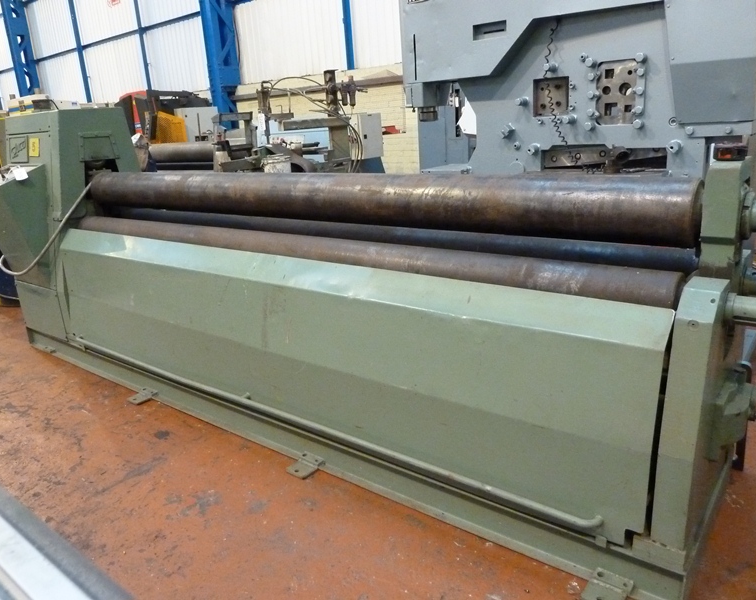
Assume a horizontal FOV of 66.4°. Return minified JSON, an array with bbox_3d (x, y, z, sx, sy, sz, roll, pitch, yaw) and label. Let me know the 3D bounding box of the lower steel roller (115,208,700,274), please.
[{"bbox_3d":[-0.349,-0.271,2.518,3.094,0.149,0.149,10,21,37],"label":"lower steel roller"}]

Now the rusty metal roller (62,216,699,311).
[{"bbox_3d":[-0.441,-0.201,2.413,3.094,0.151,0.151,10,21,37],"label":"rusty metal roller"}]

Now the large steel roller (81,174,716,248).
[{"bbox_3d":[-0.369,-0.440,2.453,3.094,0.191,0.191,10,21,37],"label":"large steel roller"}]

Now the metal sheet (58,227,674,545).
[{"bbox_3d":[-0.550,0.128,2.371,3.145,0.639,0.135,10,21,37],"label":"metal sheet"}]

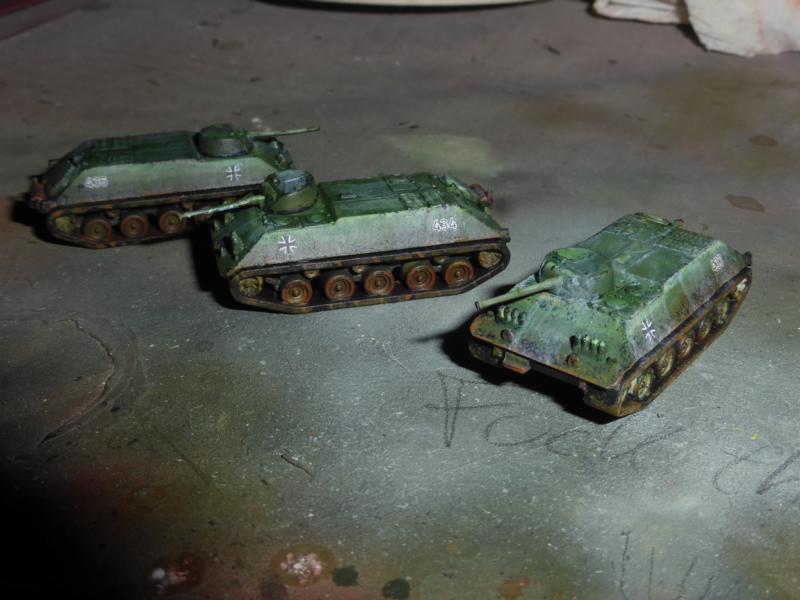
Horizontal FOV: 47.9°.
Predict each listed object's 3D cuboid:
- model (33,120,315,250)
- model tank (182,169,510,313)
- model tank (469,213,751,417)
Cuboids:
[{"bbox_3d":[-0.057,-0.033,0.237,0.068,0.025,0.028,-8,27,-14],"label":"model"},{"bbox_3d":[-0.012,-0.015,0.200,0.068,0.025,0.028,-7,27,-13],"label":"model tank"},{"bbox_3d":[0.040,0.000,0.167,0.028,0.025,0.068,19,32,35],"label":"model tank"}]

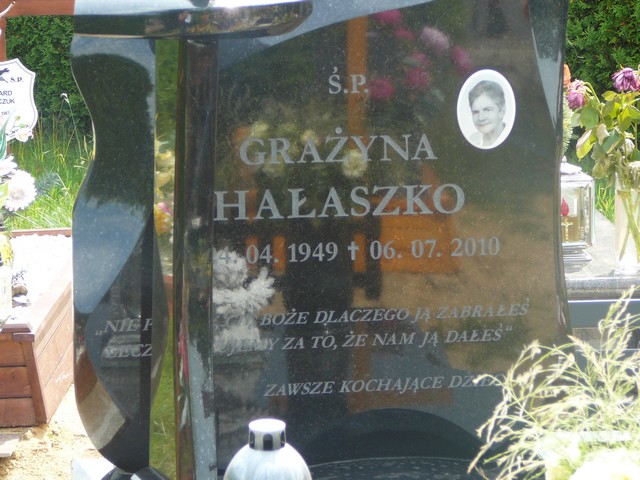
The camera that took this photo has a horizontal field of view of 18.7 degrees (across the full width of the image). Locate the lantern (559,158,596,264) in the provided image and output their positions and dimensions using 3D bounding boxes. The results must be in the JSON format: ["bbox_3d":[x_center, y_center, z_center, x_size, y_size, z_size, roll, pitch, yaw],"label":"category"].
[{"bbox_3d":[0.562,-0.074,4.450,0.128,0.238,0.128,0,13,2],"label":"lantern"}]

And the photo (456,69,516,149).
[{"bbox_3d":[0.300,-0.235,3.500,0.108,0.147,0.008,-2,11,-6],"label":"photo"}]

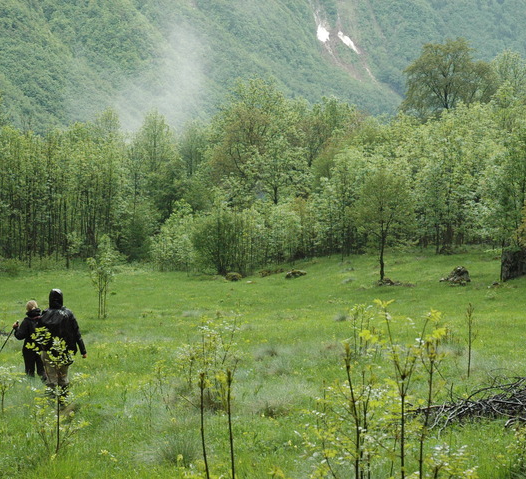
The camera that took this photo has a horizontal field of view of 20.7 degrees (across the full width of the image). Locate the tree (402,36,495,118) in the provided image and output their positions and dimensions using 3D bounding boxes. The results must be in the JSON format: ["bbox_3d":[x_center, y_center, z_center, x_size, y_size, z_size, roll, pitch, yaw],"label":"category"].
[{"bbox_3d":[16.760,-9.940,130.000,8.670,16.440,8.310,0,0,0],"label":"tree"}]

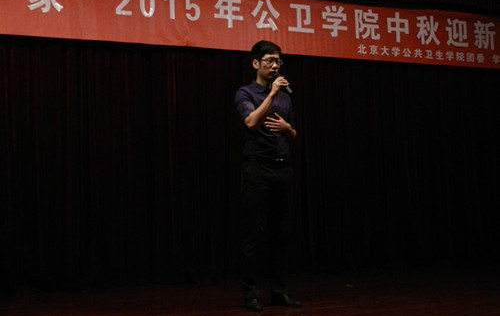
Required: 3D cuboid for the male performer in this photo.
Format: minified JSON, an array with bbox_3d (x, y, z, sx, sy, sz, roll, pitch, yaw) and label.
[{"bbox_3d":[0.107,0.094,4.739,0.460,1.740,0.400,2,-7,-37],"label":"male performer"}]

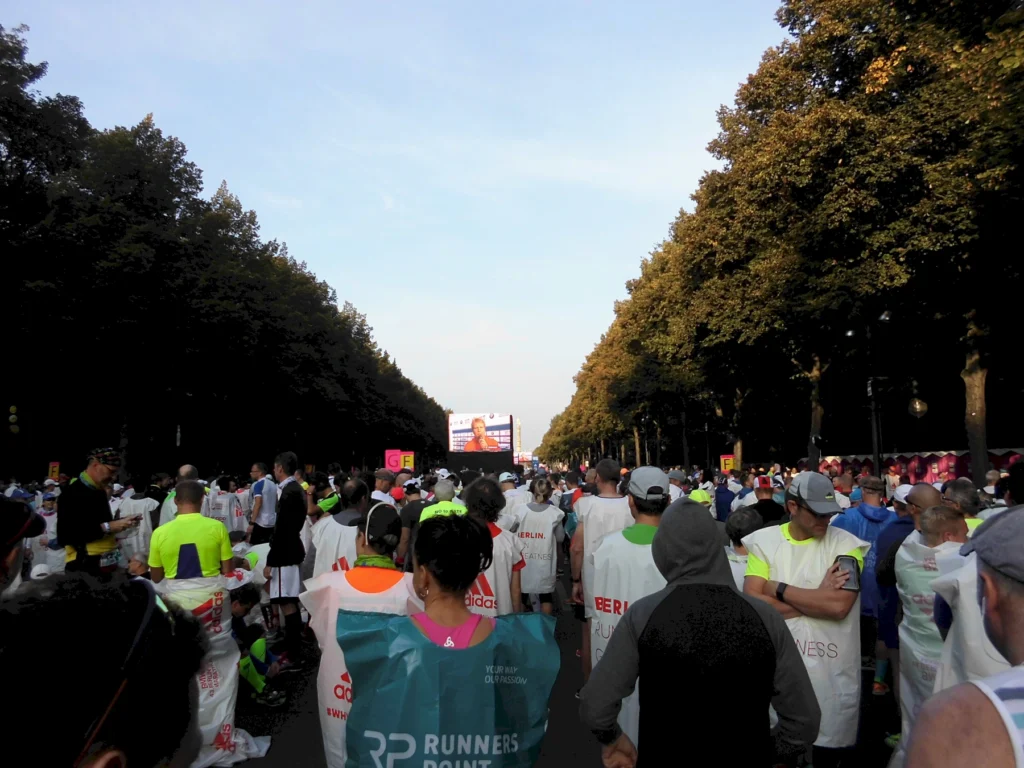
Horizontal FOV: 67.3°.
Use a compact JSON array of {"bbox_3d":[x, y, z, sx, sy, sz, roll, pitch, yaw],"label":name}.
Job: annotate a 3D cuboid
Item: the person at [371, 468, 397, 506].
[{"bbox_3d":[-1.246,1.680,7.363,0.500,1.730,0.320,-6,-9,45],"label":"person"}]

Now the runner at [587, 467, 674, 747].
[{"bbox_3d":[0.539,1.201,2.989,0.540,1.750,0.340,0,-6,2],"label":"runner"}]

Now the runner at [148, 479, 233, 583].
[{"bbox_3d":[-1.928,1.374,4.628,0.540,1.650,0.400,2,-7,-19],"label":"runner"}]

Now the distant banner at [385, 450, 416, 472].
[{"bbox_3d":[-5.509,3.829,38.000,1.550,1.100,0.100,0,-6,0],"label":"distant banner"}]

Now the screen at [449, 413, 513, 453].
[{"bbox_3d":[-3.683,5.642,89.922,7.400,4.600,0.700,1,-6,-7],"label":"screen"}]

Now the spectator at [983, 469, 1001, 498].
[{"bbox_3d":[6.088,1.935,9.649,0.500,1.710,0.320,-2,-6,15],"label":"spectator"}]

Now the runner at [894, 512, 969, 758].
[{"bbox_3d":[1.788,1.286,3.131,0.520,1.610,0.360,-3,-7,28],"label":"runner"}]

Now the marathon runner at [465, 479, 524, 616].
[{"bbox_3d":[-0.164,1.390,4.477,0.520,1.690,0.330,0,-6,0],"label":"marathon runner"}]

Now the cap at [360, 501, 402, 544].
[{"bbox_3d":[-0.620,0.655,3.650,0.180,0.160,0.270,6,-3,-43],"label":"cap"}]

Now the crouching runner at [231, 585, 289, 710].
[{"bbox_3d":[-1.926,1.895,5.707,0.700,0.840,0.520,-2,-7,22],"label":"crouching runner"}]

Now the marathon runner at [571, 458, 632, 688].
[{"bbox_3d":[0.705,1.442,5.797,0.540,1.760,0.360,1,-6,-7],"label":"marathon runner"}]

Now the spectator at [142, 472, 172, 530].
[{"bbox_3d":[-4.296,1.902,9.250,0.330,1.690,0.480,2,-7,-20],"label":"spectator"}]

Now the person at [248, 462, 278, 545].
[{"bbox_3d":[-2.766,1.745,8.561,0.330,1.760,0.480,-1,-6,13],"label":"person"}]

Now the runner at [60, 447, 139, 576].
[{"bbox_3d":[-2.767,1.334,5.135,0.520,1.830,0.500,1,-6,-6],"label":"runner"}]

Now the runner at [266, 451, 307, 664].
[{"bbox_3d":[-1.934,1.498,6.626,0.340,1.830,0.480,-2,-7,16],"label":"runner"}]

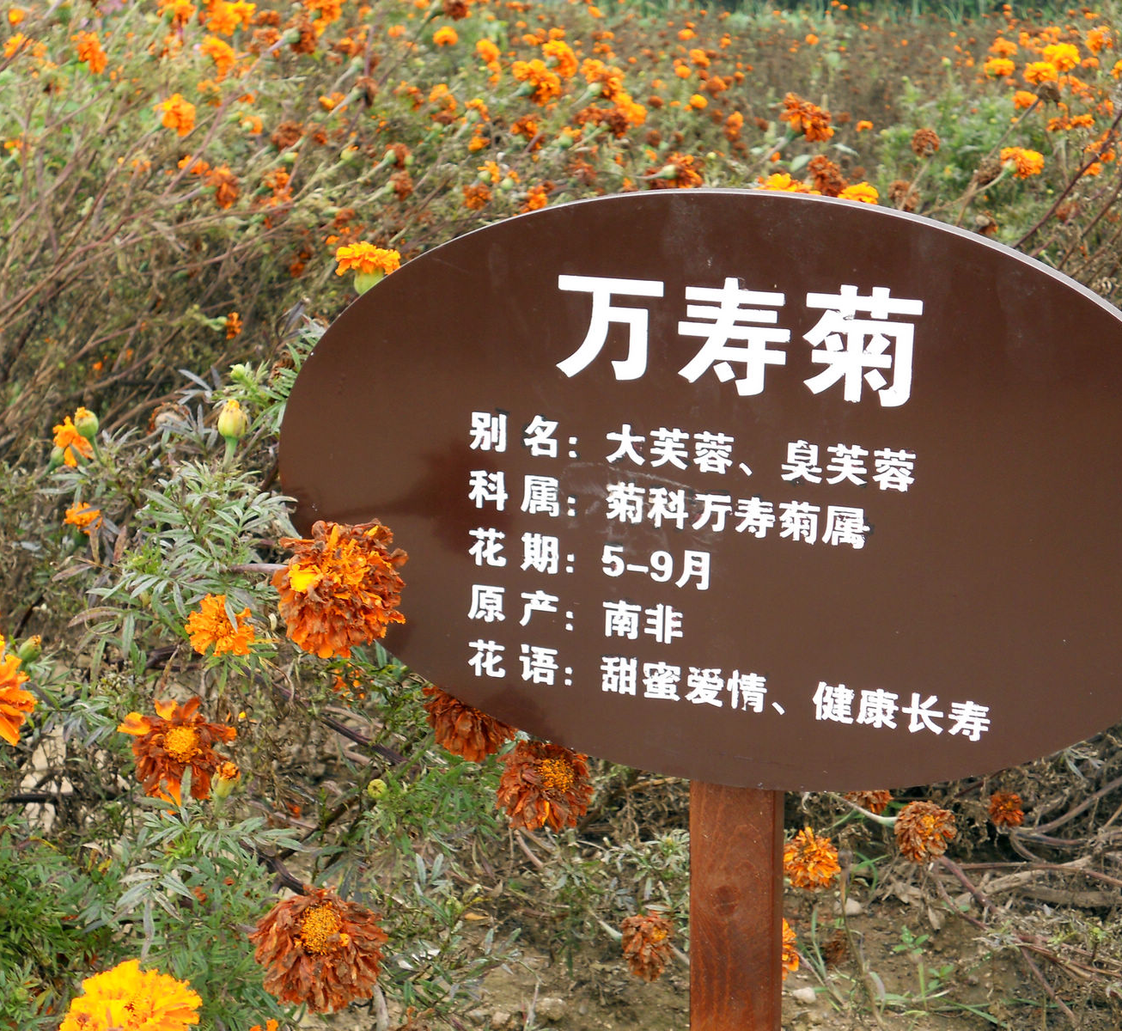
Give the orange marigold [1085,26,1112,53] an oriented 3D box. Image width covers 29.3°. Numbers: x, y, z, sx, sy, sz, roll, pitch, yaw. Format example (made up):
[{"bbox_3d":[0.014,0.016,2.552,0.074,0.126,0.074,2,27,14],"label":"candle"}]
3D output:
[{"bbox_3d":[1.078,-0.954,4.300,0.053,0.050,0.051,4,15,13],"label":"orange marigold"}]

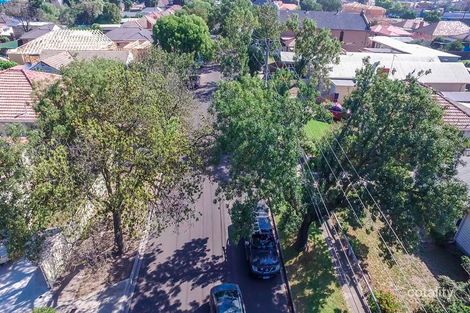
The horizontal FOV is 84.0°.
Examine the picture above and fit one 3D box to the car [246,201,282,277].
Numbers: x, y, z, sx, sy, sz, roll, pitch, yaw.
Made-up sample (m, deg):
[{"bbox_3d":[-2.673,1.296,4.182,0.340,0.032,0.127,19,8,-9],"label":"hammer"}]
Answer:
[{"bbox_3d":[1.850,5.587,17.698,1.860,1.750,5.100,-2,33,-3],"label":"car"}]

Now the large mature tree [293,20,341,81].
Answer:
[{"bbox_3d":[13.778,-16.834,43.916,7.800,10.800,7.500,-2,33,-3],"label":"large mature tree"}]

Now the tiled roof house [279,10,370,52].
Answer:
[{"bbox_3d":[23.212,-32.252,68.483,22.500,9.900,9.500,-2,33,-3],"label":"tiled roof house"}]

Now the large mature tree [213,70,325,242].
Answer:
[{"bbox_3d":[1.799,1.139,16.240,6.300,10.800,7.500,-2,33,-3],"label":"large mature tree"}]

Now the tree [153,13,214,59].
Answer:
[{"bbox_3d":[-10.219,-22.825,53.142,12.300,10.800,12.000,-2,33,-3],"label":"tree"}]

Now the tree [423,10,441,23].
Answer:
[{"bbox_3d":[91.932,-65.264,122.163,8.000,6.800,8.000,-2,33,-3],"label":"tree"}]

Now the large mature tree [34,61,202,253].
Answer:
[{"bbox_3d":[-6.618,1.650,14.903,9.200,11.400,9.200,-2,33,-3],"label":"large mature tree"}]

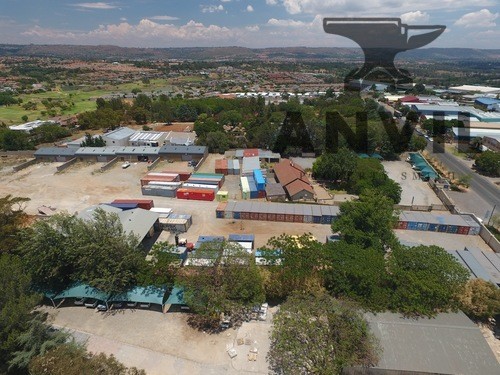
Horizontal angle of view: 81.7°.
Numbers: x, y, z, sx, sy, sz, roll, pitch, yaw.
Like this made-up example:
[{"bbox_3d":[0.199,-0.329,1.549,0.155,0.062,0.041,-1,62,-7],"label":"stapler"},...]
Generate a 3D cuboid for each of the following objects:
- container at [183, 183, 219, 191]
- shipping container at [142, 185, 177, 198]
[{"bbox_3d":[-17.140,0.460,100.330,12.190,2.590,2.440,3,25,9],"label":"container"},{"bbox_3d":[-30.408,1.341,98.326,12.100,2.600,2.440,3,26,6],"label":"shipping container"}]

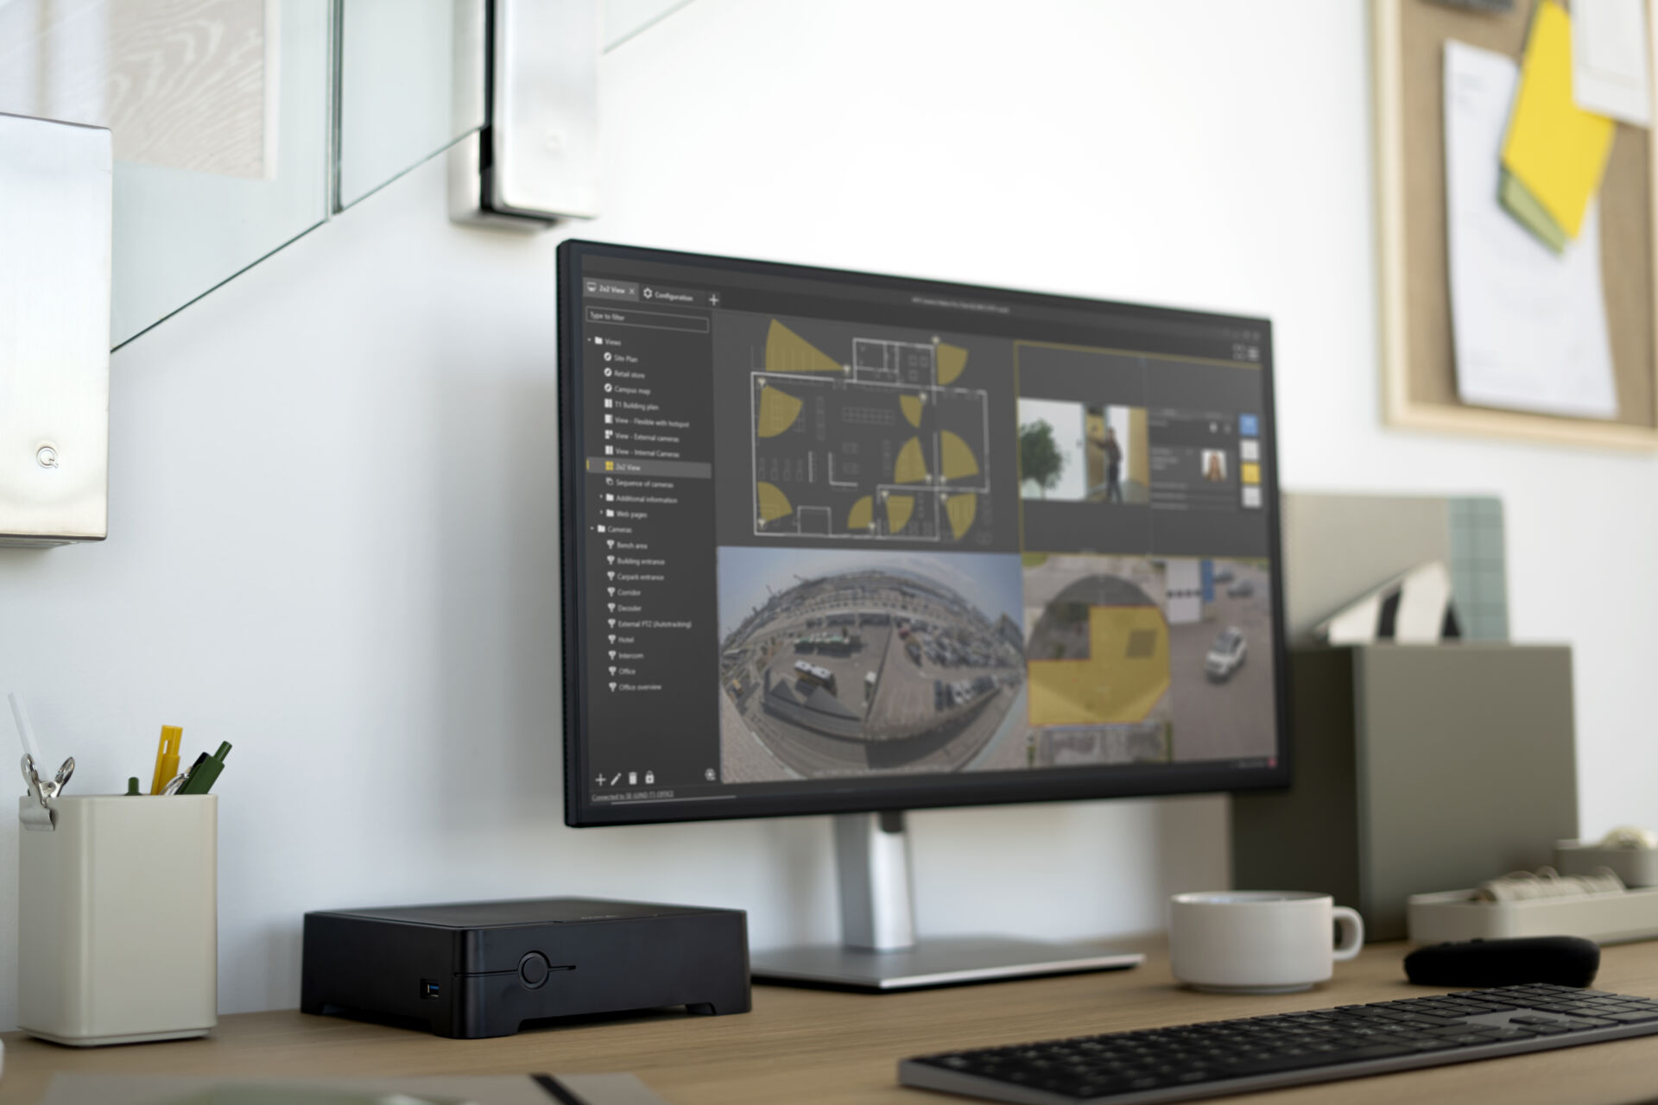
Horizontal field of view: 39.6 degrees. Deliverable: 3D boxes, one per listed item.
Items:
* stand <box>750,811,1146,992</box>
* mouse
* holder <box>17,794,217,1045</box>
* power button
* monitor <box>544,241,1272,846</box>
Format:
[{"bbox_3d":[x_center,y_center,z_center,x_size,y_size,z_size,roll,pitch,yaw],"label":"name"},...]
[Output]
[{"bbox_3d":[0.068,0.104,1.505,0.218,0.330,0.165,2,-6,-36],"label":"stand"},{"bbox_3d":[0.389,0.236,1.333,0.107,0.033,0.063,-5,-6,43],"label":"mouse"},{"bbox_3d":[-0.378,0.192,1.224,0.081,0.124,0.082,3,-6,-37],"label":"holder"},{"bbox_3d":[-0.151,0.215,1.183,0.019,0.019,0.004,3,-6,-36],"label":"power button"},{"bbox_3d":[0.077,-0.004,1.500,0.579,0.336,0.045,1,-5,-36],"label":"monitor"}]

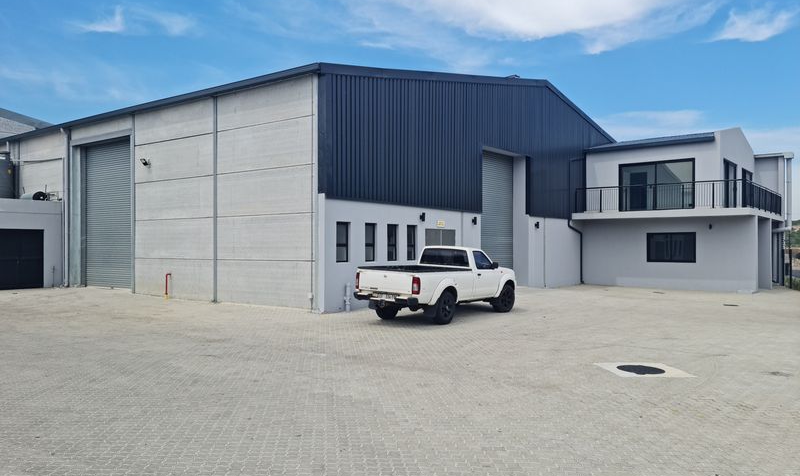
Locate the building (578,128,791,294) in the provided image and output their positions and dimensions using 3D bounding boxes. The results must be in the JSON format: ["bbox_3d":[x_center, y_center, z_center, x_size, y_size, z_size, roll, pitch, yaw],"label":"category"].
[{"bbox_3d":[12.976,-1.363,28.543,7.100,6.950,8.600,-1,-1,38],"label":"building"}]

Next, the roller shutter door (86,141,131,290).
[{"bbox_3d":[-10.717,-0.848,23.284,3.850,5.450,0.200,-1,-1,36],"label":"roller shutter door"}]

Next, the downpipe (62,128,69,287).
[{"bbox_3d":[-12.843,-1.207,24.046,0.140,6.100,0.170,-1,-1,36],"label":"downpipe"}]

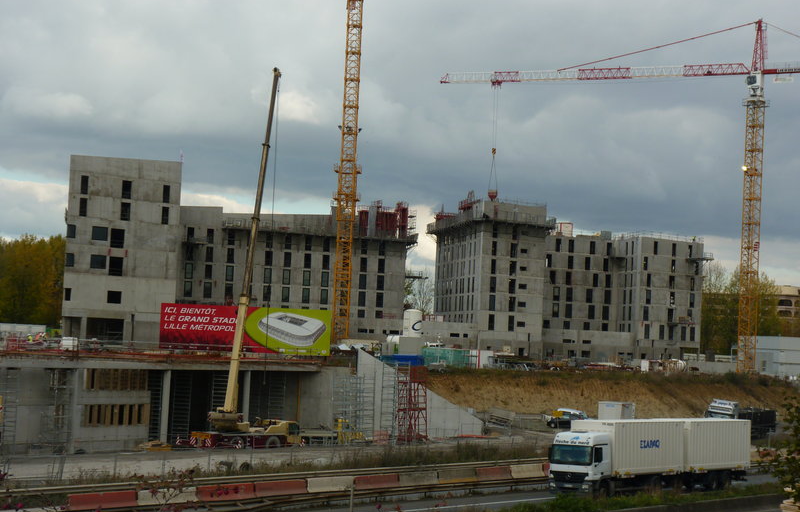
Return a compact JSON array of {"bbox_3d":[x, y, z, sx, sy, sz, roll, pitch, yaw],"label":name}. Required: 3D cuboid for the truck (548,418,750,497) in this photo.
[{"bbox_3d":[14.133,11.027,91.944,2.550,3.870,18.180,0,-4,38],"label":"truck"}]

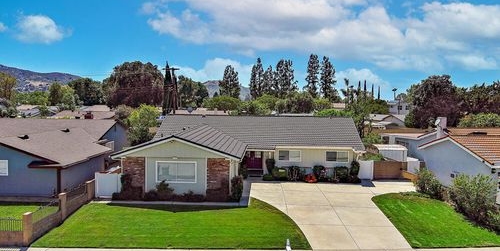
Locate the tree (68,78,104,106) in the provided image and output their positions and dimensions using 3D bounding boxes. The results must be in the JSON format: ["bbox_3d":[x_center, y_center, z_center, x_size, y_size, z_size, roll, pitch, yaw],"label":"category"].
[{"bbox_3d":[-33.301,-4.853,82.000,7.330,9.820,7.330,1,4,4],"label":"tree"}]

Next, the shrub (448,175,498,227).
[{"bbox_3d":[13.218,4.151,23.714,2.550,2.400,2.400,1,4,3],"label":"shrub"}]

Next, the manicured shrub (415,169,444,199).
[{"bbox_3d":[11.860,3.777,26.600,1.980,2.000,1.980,1,4,4],"label":"manicured shrub"}]

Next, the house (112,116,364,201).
[{"bbox_3d":[0.408,1.845,35.131,18.100,4.800,18.600,1,4,3],"label":"house"}]

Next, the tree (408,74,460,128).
[{"bbox_3d":[27.496,-2.520,60.000,7.750,9.830,7.750,1,4,4],"label":"tree"}]

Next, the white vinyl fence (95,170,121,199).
[{"bbox_3d":[-9.274,3.902,26.281,1.760,1.660,0.100,1,4,3],"label":"white vinyl fence"}]

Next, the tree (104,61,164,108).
[{"bbox_3d":[-25.311,-6.722,88.469,13.000,14.570,13.000,1,4,3],"label":"tree"}]

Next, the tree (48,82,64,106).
[{"bbox_3d":[-39.411,-4.479,82.000,3.420,8.940,3.420,1,4,4],"label":"tree"}]

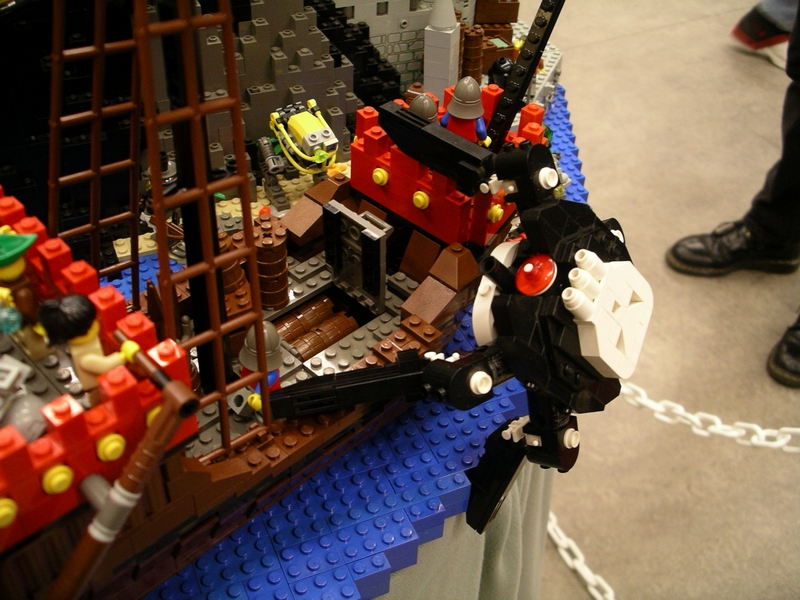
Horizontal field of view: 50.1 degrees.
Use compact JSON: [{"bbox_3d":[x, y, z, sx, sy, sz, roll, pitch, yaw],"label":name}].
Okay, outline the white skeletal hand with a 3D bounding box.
[{"bbox_3d":[0.077,0.003,0.320,0.008,0.046,0.040,0,59,47],"label":"white skeletal hand"}]

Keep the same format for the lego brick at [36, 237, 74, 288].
[{"bbox_3d":[-0.112,-0.014,0.279,0.008,0.011,0.008,-32,52,-33],"label":"lego brick"}]

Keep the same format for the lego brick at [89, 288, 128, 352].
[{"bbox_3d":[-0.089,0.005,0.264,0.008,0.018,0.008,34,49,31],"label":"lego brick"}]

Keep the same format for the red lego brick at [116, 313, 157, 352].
[{"bbox_3d":[-0.078,0.010,0.254,0.008,0.011,0.008,-32,52,-33],"label":"red lego brick"}]

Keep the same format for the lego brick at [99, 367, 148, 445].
[{"bbox_3d":[-0.078,0.025,0.237,0.008,0.011,0.008,-32,52,-33],"label":"lego brick"}]

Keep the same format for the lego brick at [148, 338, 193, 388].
[{"bbox_3d":[-0.067,0.018,0.246,0.008,0.011,0.008,-32,52,-33],"label":"lego brick"}]

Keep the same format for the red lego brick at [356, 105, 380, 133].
[{"bbox_3d":[-0.014,-0.081,0.387,0.008,0.011,0.008,-24,47,-29],"label":"red lego brick"}]

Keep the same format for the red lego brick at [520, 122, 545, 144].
[{"bbox_3d":[0.059,-0.073,0.382,0.008,0.011,0.008,27,46,25],"label":"red lego brick"}]

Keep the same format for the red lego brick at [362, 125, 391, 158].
[{"bbox_3d":[-0.010,-0.070,0.377,0.008,0.011,0.008,33,50,29],"label":"red lego brick"}]

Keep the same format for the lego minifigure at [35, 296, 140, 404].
[{"bbox_3d":[-0.090,0.016,0.252,0.025,0.042,0.022,-19,45,-24],"label":"lego minifigure"}]

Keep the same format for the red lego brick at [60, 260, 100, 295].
[{"bbox_3d":[-0.100,-0.006,0.270,0.008,0.011,0.008,34,49,31],"label":"red lego brick"}]

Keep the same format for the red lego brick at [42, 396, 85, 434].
[{"bbox_3d":[-0.089,0.032,0.228,0.008,0.011,0.008,34,49,31],"label":"red lego brick"}]

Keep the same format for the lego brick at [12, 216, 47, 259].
[{"bbox_3d":[-0.123,-0.021,0.287,0.008,0.011,0.008,-32,52,-33],"label":"lego brick"}]

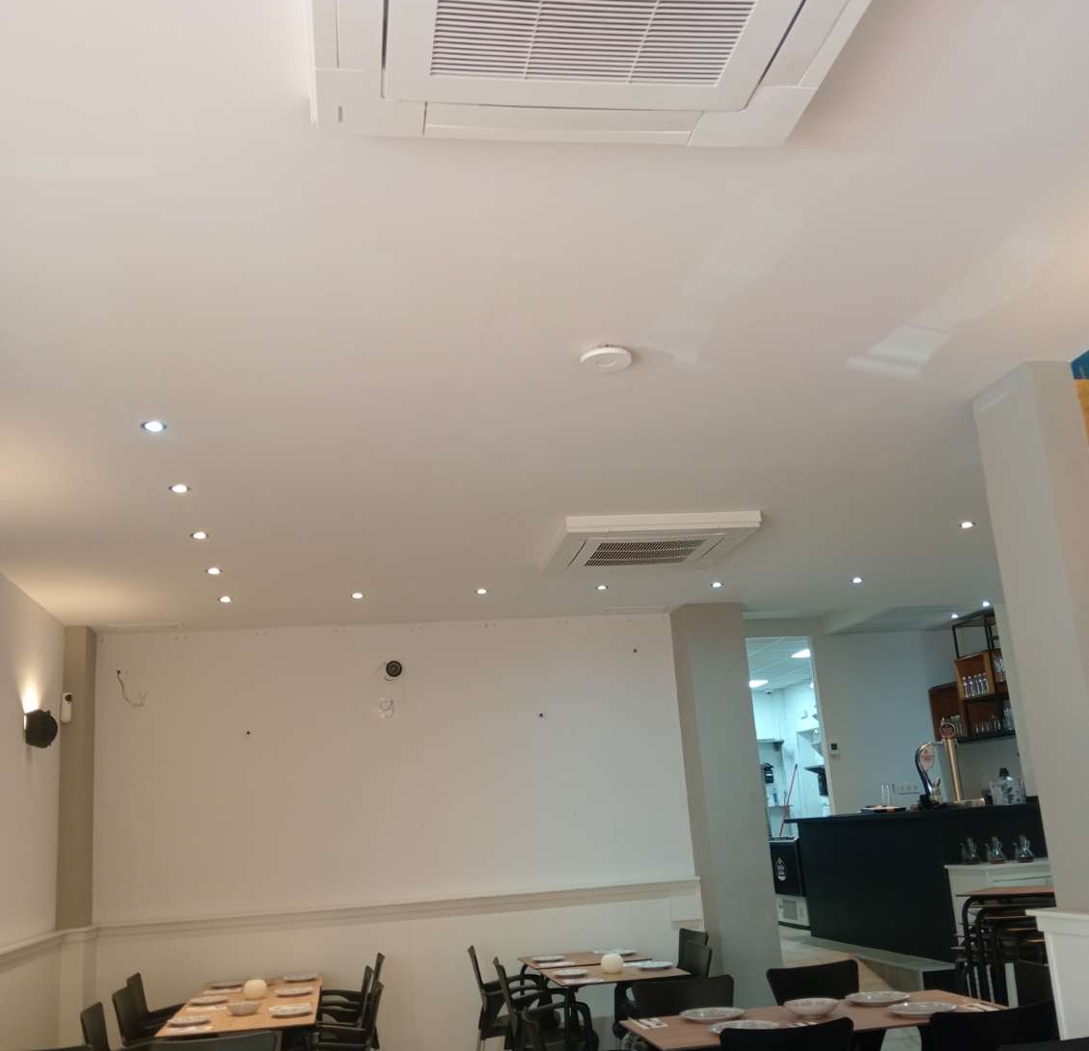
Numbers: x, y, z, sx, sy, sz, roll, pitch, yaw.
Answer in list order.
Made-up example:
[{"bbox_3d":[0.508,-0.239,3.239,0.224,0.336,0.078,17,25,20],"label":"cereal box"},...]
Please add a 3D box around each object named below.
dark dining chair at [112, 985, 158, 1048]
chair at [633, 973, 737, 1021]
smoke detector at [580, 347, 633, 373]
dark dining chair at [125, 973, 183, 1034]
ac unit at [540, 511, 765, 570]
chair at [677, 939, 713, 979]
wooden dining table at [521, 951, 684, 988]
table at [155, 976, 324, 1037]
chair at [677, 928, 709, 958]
[{"bbox_3d":[-2.065,2.925,6.308,0.540,0.835,0.560,-2,-15,-10],"label":"dark dining chair"},{"bbox_3d":[0.639,2.331,4.800,0.560,0.835,0.540,-3,-15,-5],"label":"chair"},{"bbox_3d":[0.194,-0.523,3.681,0.159,0.040,0.159,-1,-15,-10],"label":"smoke detector"},{"bbox_3d":[-2.215,3.109,6.975,0.540,0.835,0.560,-2,-15,-10],"label":"dark dining chair"},{"bbox_3d":[0.503,0.105,6.110,0.956,0.077,0.956,-1,-15,-10],"label":"ac unit"},{"bbox_3d":[0.657,2.726,6.327,0.540,0.835,0.560,0,-15,-15],"label":"chair"},{"bbox_3d":[0.329,2.926,6.764,0.702,0.731,1.403,-1,-15,-10],"label":"wooden dining table"},{"bbox_3d":[-1.536,2.903,6.184,0.702,0.731,2.094,-1,-15,-10],"label":"table"},{"bbox_3d":[0.740,2.913,7.076,0.540,0.835,0.560,0,-15,-16],"label":"chair"}]

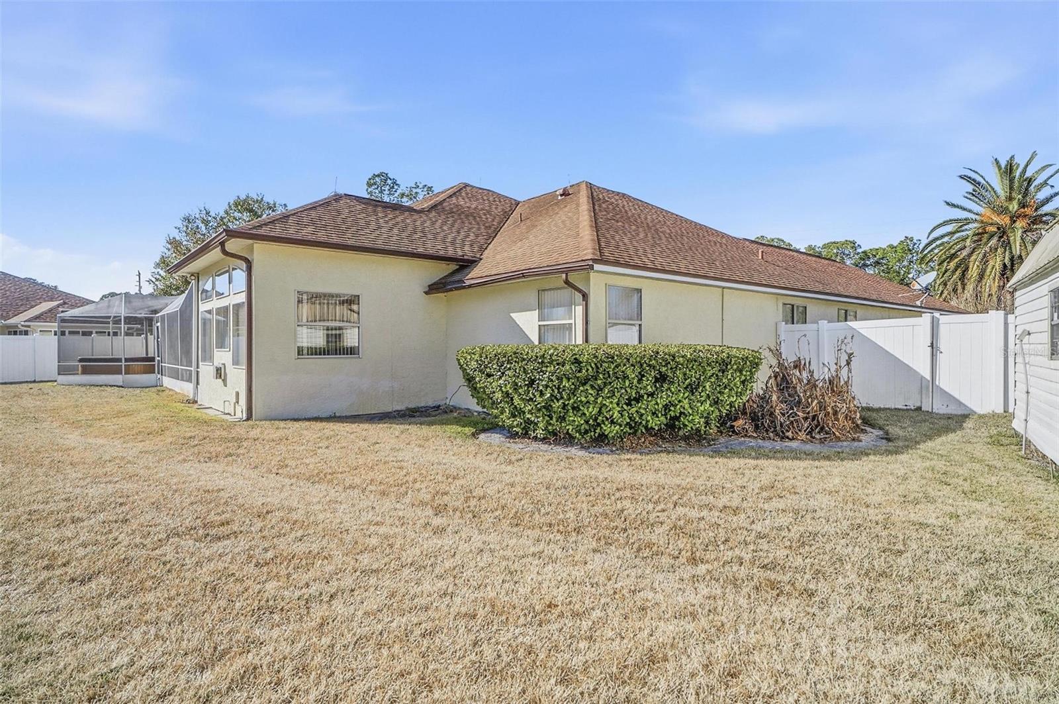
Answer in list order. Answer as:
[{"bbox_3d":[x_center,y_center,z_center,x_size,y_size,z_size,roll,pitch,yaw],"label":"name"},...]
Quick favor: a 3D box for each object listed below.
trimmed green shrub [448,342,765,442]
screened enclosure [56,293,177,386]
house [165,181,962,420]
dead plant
[{"bbox_3d":[1.144,0.573,7.810,4.233,1.340,1.500,0,1,5],"label":"trimmed green shrub"},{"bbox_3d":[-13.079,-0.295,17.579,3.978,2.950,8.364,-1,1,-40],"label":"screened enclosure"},{"bbox_3d":[2.411,-2.562,21.209,27.571,7.293,18.635,-1,1,-40],"label":"house"},{"bbox_3d":[4.000,0.520,8.014,1.734,1.420,1.450,0,1,0],"label":"dead plant"}]

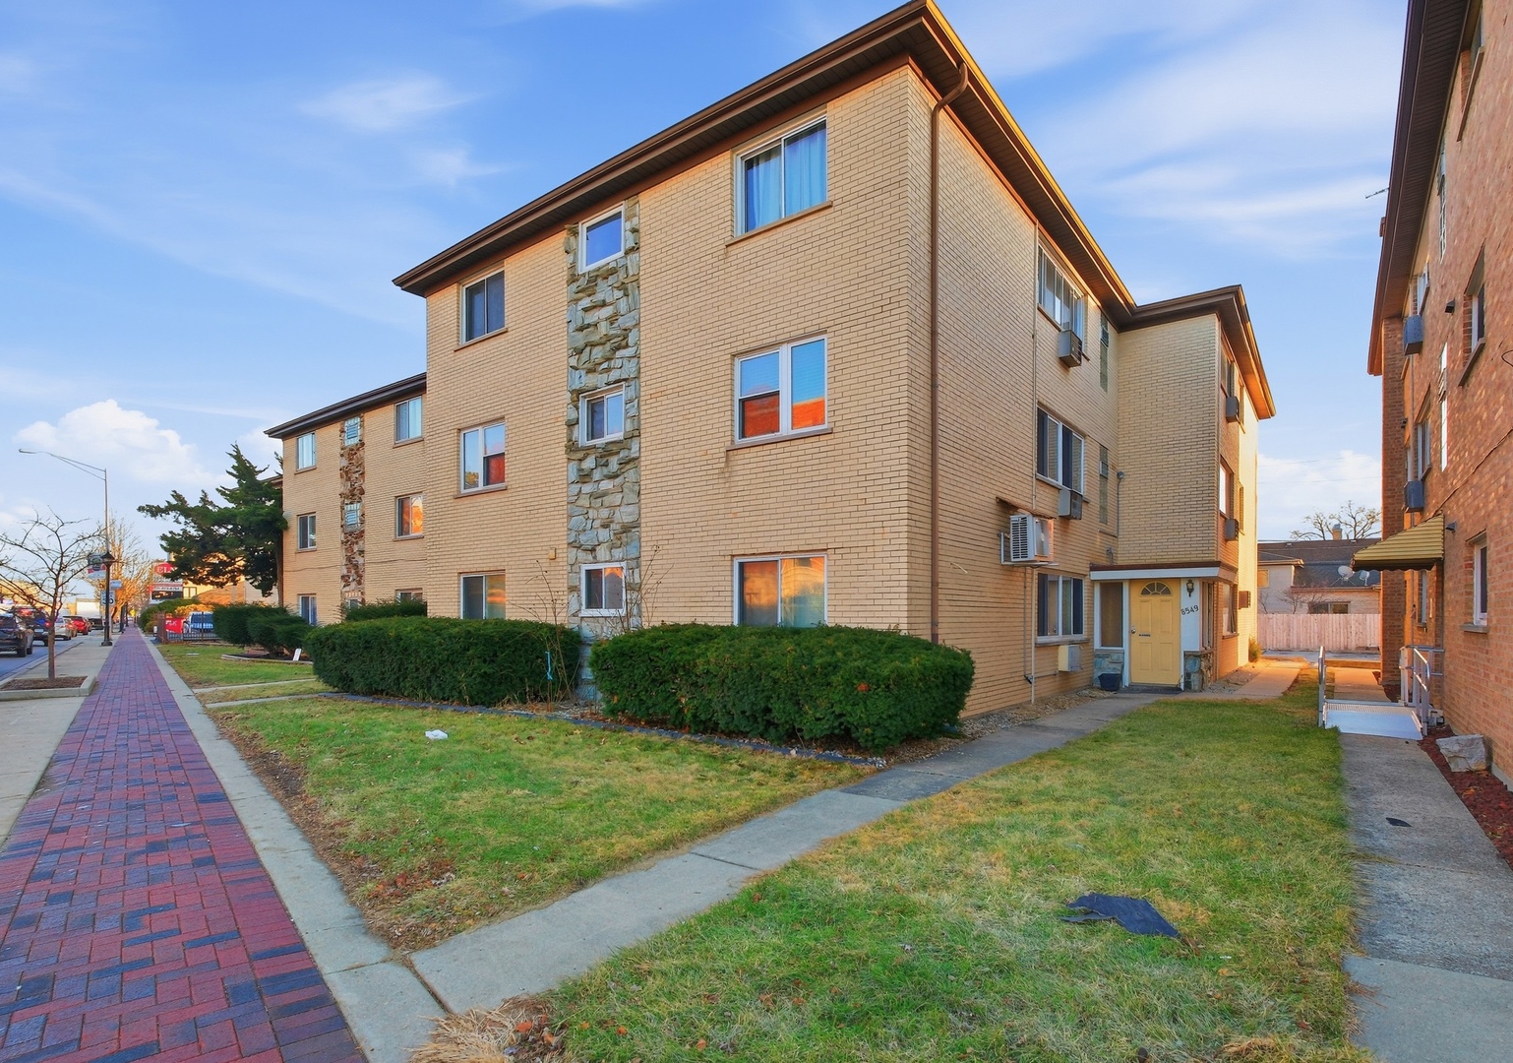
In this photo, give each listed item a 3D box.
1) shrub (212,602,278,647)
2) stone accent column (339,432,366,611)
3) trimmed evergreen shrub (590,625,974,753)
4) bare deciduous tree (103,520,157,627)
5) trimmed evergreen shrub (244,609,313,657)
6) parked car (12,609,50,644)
[{"bbox_3d":[-16.810,3.095,22.000,1.900,1.500,1.750,-2,-4,35],"label":"shrub"},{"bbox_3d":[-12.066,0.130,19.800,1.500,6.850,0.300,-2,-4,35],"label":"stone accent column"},{"bbox_3d":[0.226,1.775,8.300,4.200,1.140,1.750,-2,-4,37],"label":"trimmed evergreen shrub"},{"bbox_3d":[-54.242,3.421,57.000,4.800,9.500,4.800,3,-4,-43],"label":"bare deciduous tree"},{"bbox_3d":[-13.914,2.948,19.400,1.700,1.350,1.550,-2,-4,35],"label":"trimmed evergreen shrub"},{"bbox_3d":[-36.980,4.728,33.400,1.900,1.750,4.700,3,-4,-43],"label":"parked car"}]

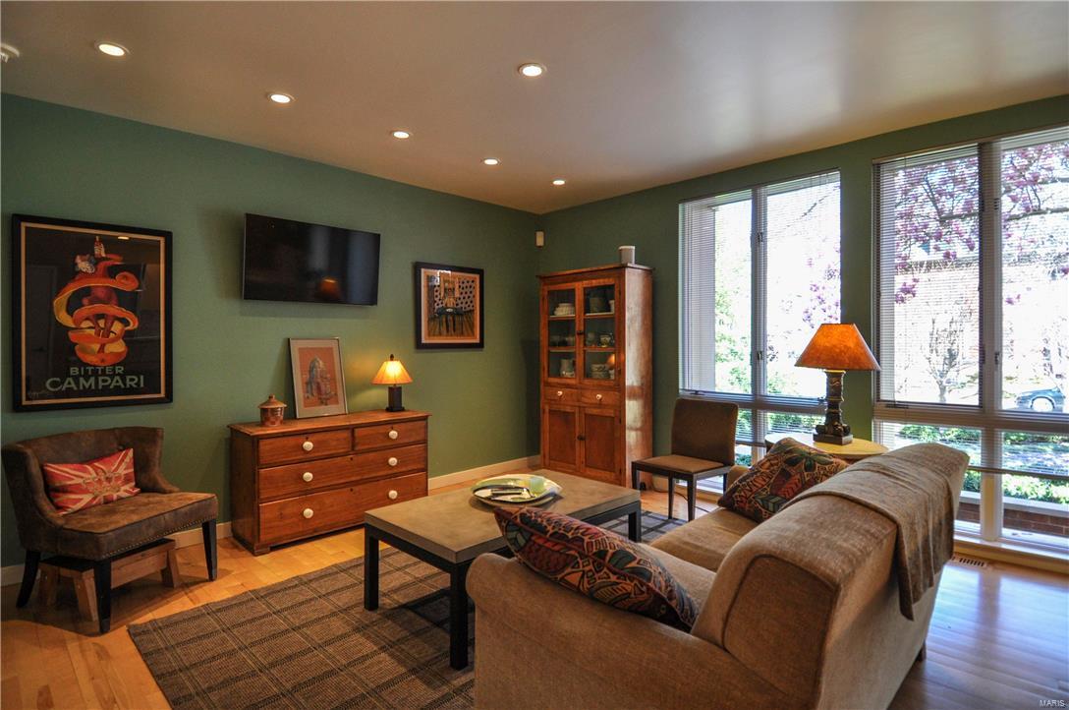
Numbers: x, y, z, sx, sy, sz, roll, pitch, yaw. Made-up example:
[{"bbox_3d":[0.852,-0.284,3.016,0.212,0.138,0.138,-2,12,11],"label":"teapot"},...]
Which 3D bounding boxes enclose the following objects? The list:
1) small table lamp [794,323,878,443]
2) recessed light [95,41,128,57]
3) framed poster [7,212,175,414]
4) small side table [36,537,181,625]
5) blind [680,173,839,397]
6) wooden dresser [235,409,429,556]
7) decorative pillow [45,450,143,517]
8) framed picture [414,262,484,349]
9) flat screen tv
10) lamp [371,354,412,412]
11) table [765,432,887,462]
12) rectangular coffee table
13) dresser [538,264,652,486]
[{"bbox_3d":[1.816,0.161,3.202,0.480,0.695,0.480,-2,2,-44],"label":"small table lamp"},{"bbox_3d":[-1.987,-1.433,2.510,0.130,0.030,0.130,-1,1,-45],"label":"recessed light"},{"bbox_3d":[-2.447,-0.219,3.000,0.690,1.019,0.030,-2,2,-44],"label":"framed poster"},{"bbox_3d":[-2.086,1.088,2.661,0.390,0.225,0.410,0,1,25],"label":"small side table"},{"bbox_3d":[1.688,-0.487,4.145,0.050,1.600,1.209,-1,1,-45],"label":"blind"},{"bbox_3d":[-1.434,0.849,3.866,1.282,0.738,0.537,-1,1,-45],"label":"wooden dresser"},{"bbox_3d":[-2.298,0.657,2.806,0.120,0.250,0.440,-14,-1,8],"label":"decorative pillow"},{"bbox_3d":[-0.730,-0.413,4.677,0.708,0.718,0.030,-2,2,-44],"label":"framed picture"},{"bbox_3d":[-1.624,-0.675,3.983,0.996,0.577,0.050,-1,7,-45],"label":"flat screen tv"},{"bbox_3d":[-1.078,0.207,4.095,0.299,0.415,0.299,-2,2,-44],"label":"lamp"},{"bbox_3d":[1.681,0.833,3.125,0.595,0.640,0.676,-2,2,-44],"label":"table"},{"bbox_3d":[-0.119,0.958,2.693,1.207,0.444,0.718,-2,2,-44],"label":"rectangular coffee table"},{"bbox_3d":[0.546,0.218,4.946,0.419,1.950,1.031,-1,1,-45],"label":"dresser"}]

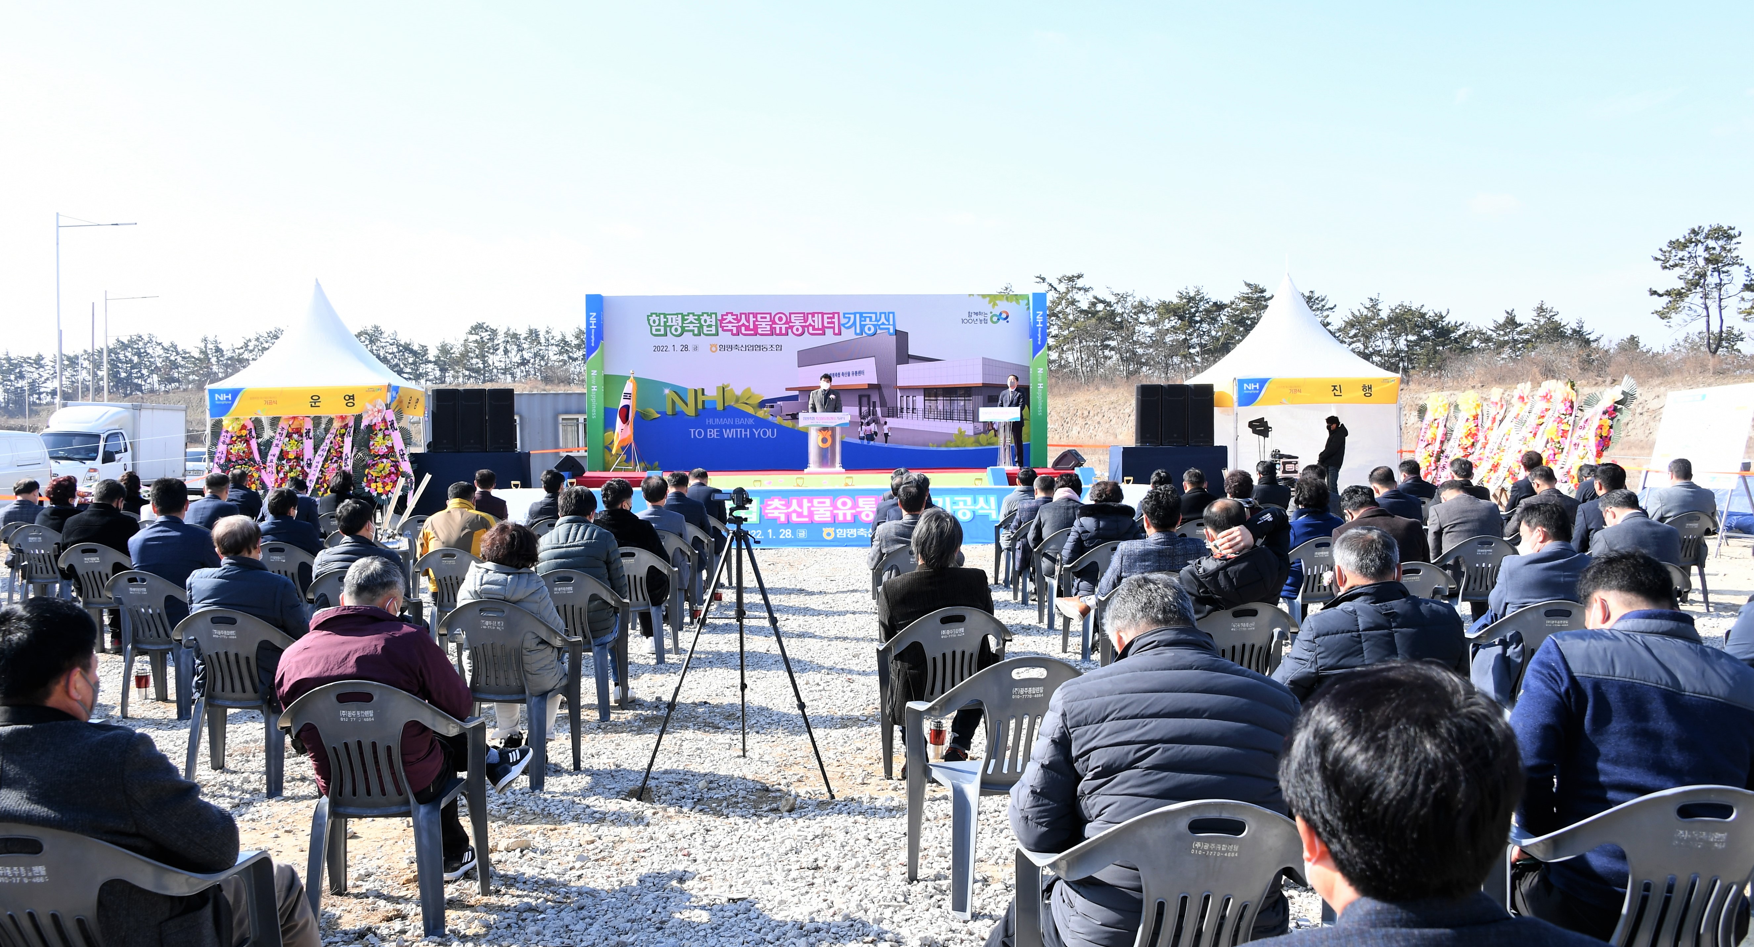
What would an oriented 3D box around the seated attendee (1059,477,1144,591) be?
[{"bbox_3d":[1.517,0.615,9.264,0.537,1.215,0.709,0,1,-2],"label":"seated attendee"}]

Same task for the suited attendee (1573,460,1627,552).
[{"bbox_3d":[4.994,0.553,9.522,0.540,1.280,0.820,-1,2,-14],"label":"suited attendee"}]

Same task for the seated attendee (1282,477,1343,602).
[{"bbox_3d":[2.854,0.607,9.223,0.510,1.220,0.820,-1,2,-8],"label":"seated attendee"}]

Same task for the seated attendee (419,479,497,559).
[{"bbox_3d":[-2.656,0.645,8.873,0.540,1.240,0.820,0,2,2],"label":"seated attendee"}]

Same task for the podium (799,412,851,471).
[{"bbox_3d":[-0.967,-0.569,25.200,0.930,1.090,0.500,0,2,0],"label":"podium"}]

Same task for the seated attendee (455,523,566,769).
[{"bbox_3d":[-1.585,0.764,6.052,0.500,1.120,0.680,0,2,1],"label":"seated attendee"}]

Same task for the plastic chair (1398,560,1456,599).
[{"bbox_3d":[2.890,0.849,7.506,0.555,0.780,0.530,0,2,0],"label":"plastic chair"}]

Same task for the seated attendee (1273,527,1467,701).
[{"bbox_3d":[1.466,0.747,4.406,0.600,1.190,0.800,-1,2,-4],"label":"seated attendee"}]

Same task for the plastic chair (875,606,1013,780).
[{"bbox_3d":[0.285,0.901,5.527,0.555,0.780,0.530,0,2,-3],"label":"plastic chair"}]

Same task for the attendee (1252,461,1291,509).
[{"bbox_3d":[3.903,0.488,13.714,0.520,1.220,0.750,0,1,0],"label":"attendee"}]

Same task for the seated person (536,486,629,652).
[{"bbox_3d":[-1.541,0.673,7.269,0.506,1.225,0.709,0,1,-2],"label":"seated person"}]

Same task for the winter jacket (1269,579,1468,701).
[{"bbox_3d":[1.475,0.626,4.253,0.600,0.620,0.460,-1,2,-4],"label":"winter jacket"}]

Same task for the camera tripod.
[{"bbox_3d":[-0.568,0.716,5.913,0.810,1.195,0.780,0,1,0],"label":"camera tripod"}]

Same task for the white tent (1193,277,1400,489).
[{"bbox_3d":[8.046,-1.563,26.652,3.030,4.536,3.030,-1,2,-3],"label":"white tent"}]

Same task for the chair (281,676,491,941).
[{"bbox_3d":[-1.451,0.943,4.048,0.560,0.790,0.560,0,1,-3],"label":"chair"}]

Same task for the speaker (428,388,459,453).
[{"bbox_3d":[-7.806,-0.950,24.700,0.480,1.140,0.500,-1,2,-14],"label":"speaker"}]

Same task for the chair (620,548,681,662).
[{"bbox_3d":[-1.581,0.841,8.915,0.560,0.790,0.560,0,1,-1],"label":"chair"}]

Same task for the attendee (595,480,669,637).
[{"bbox_3d":[-1.596,0.626,9.145,0.560,1.210,0.760,0,1,0],"label":"attendee"}]

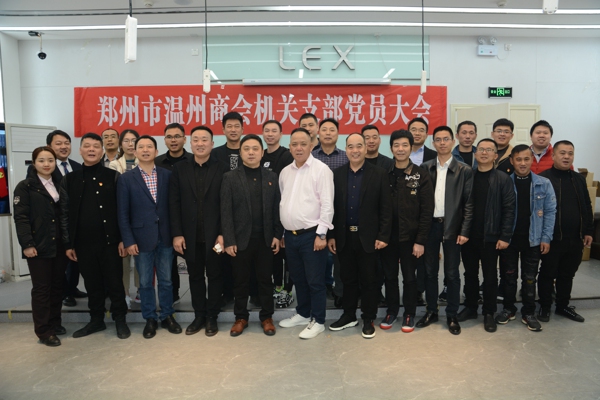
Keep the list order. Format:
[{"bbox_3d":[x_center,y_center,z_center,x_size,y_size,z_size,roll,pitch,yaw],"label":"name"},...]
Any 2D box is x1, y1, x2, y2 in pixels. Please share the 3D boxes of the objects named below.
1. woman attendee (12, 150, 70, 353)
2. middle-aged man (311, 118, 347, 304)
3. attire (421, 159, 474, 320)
[{"bbox_3d":[-2.123,0.371,3.285,0.460,1.609,0.340,-4,6,-43],"label":"woman attendee"},{"bbox_3d":[0.284,0.121,3.852,0.500,1.788,0.320,0,5,3],"label":"middle-aged man"},{"bbox_3d":[1.238,0.323,3.358,0.480,1.356,0.310,0,2,32],"label":"attire"}]

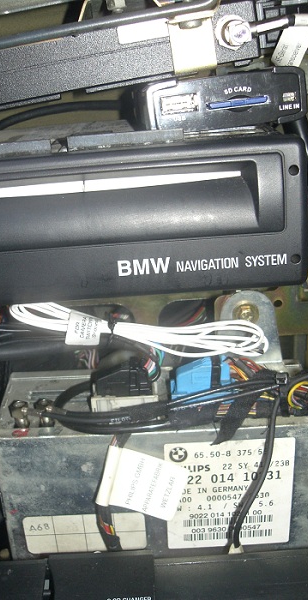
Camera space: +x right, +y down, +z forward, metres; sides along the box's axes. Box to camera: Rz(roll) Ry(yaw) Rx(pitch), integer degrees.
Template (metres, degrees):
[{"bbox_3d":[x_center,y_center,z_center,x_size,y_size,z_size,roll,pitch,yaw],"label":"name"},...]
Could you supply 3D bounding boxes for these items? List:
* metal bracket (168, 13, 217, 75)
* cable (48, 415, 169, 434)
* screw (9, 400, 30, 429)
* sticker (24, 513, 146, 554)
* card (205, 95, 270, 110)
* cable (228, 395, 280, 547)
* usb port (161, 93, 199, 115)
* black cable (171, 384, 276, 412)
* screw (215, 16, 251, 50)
[{"bbox_3d":[0.016,-0.102,0.264,0.017,0.021,0.011,-13,21,-9],"label":"metal bracket"},{"bbox_3d":[-0.020,0.058,0.307,0.057,0.006,0.009,-3,26,0],"label":"cable"},{"bbox_3d":[-0.065,0.055,0.321,0.009,0.013,0.009,-3,26,0],"label":"screw"},{"bbox_3d":[-0.035,0.121,0.341,0.062,0.025,0.001,-3,26,0],"label":"sticker"},{"bbox_3d":[0.030,-0.081,0.272,0.024,0.002,0.028,-11,15,-11],"label":"card"},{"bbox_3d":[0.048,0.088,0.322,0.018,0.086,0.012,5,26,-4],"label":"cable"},{"bbox_3d":[0.010,-0.079,0.267,0.015,0.007,0.013,-11,15,-11],"label":"usb port"},{"bbox_3d":[0.031,0.042,0.290,0.048,0.009,0.010,-8,22,-2],"label":"black cable"},{"bbox_3d":[0.032,-0.108,0.266,0.013,0.013,0.013,-13,21,-9],"label":"screw"}]

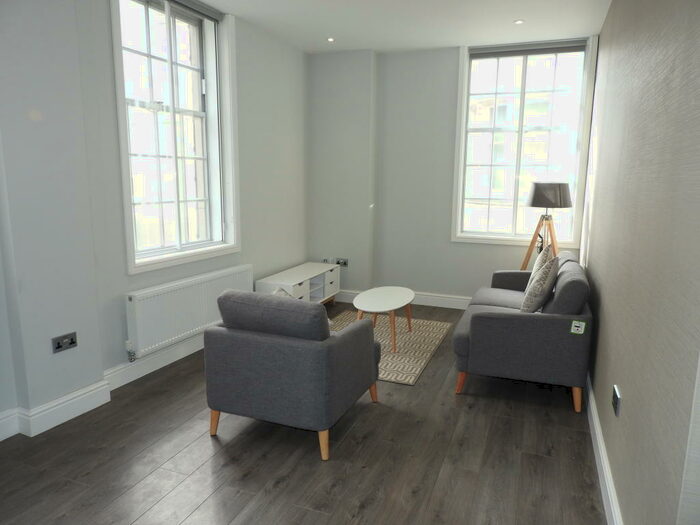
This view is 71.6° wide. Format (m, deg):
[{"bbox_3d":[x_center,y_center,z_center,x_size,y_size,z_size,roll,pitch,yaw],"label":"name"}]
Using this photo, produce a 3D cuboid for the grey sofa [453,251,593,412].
[{"bbox_3d":[1.322,0.384,3.816,0.810,0.820,1.640,4,10,20],"label":"grey sofa"}]

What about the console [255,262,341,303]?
[{"bbox_3d":[-0.501,0.336,5.050,0.420,0.465,1.190,4,10,20],"label":"console"}]

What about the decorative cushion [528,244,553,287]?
[{"bbox_3d":[1.559,0.098,3.967,0.140,0.430,0.430,24,12,4],"label":"decorative cushion"}]

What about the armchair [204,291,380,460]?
[{"bbox_3d":[-0.300,0.512,2.883,0.770,0.830,0.800,4,10,21],"label":"armchair"}]

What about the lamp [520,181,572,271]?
[{"bbox_3d":[1.839,-0.066,4.764,0.550,1.410,0.550,4,10,20],"label":"lamp"}]

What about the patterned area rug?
[{"bbox_3d":[0.204,0.690,4.352,1.140,0.012,1.680,4,10,21],"label":"patterned area rug"}]

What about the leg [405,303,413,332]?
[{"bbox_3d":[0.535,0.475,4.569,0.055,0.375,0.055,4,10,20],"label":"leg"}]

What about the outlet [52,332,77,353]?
[{"bbox_3d":[-1.641,0.466,2.799,0.010,0.086,0.146,5,10,23],"label":"outlet"}]

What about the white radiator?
[{"bbox_3d":[-1.204,0.336,3.938,0.095,0.445,1.390,5,10,23],"label":"white radiator"}]

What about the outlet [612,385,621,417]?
[{"bbox_3d":[1.166,0.599,2.118,0.012,0.086,0.146,4,10,21],"label":"outlet"}]

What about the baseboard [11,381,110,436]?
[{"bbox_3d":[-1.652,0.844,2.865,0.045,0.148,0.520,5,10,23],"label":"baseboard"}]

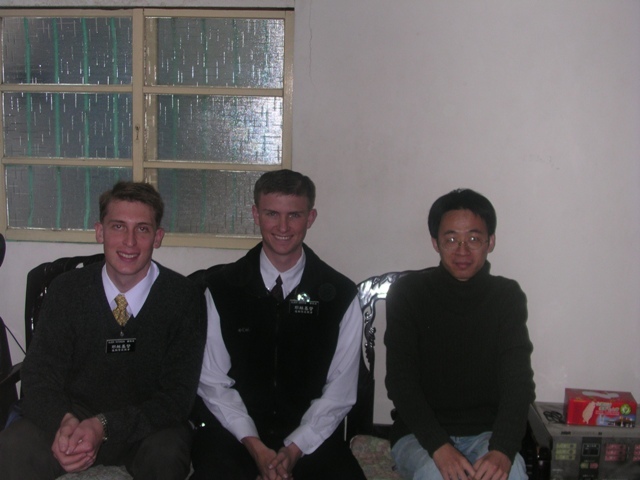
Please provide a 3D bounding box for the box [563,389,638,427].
[{"bbox_3d":[0.943,0.570,2.680,0.214,0.088,0.106,2,7,9],"label":"box"}]

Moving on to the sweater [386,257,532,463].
[{"bbox_3d":[0.397,0.348,2.260,0.425,0.540,0.410,2,7,5],"label":"sweater"}]

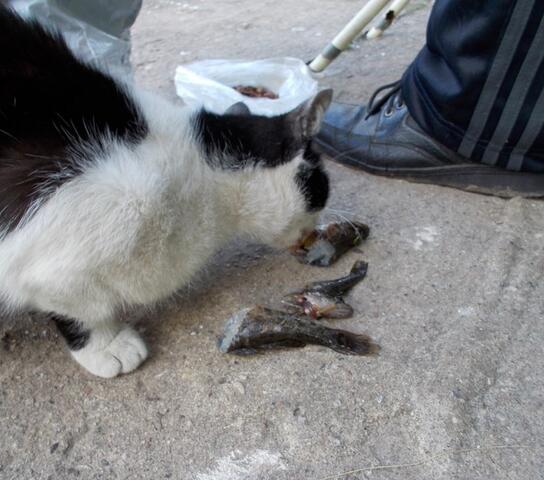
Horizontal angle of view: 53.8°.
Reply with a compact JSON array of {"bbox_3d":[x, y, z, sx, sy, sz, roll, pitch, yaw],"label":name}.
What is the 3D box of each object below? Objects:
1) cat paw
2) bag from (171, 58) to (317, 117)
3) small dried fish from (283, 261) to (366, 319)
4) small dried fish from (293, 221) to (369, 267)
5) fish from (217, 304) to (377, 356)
[{"bbox_3d":[-0.115,0.078,0.380,0.046,0.030,0.037,24,45,26],"label":"cat paw"},{"bbox_3d":[-0.033,-0.194,0.700,0.175,0.050,0.140,0,39,0],"label":"bag"},{"bbox_3d":[0.044,0.041,0.437,0.075,0.016,0.036,-23,44,-26],"label":"small dried fish"},{"bbox_3d":[0.053,0.003,0.475,0.069,0.027,0.034,-21,44,-24],"label":"small dried fish"},{"bbox_3d":[0.019,0.068,0.400,0.118,0.022,0.030,4,39,5],"label":"fish"}]

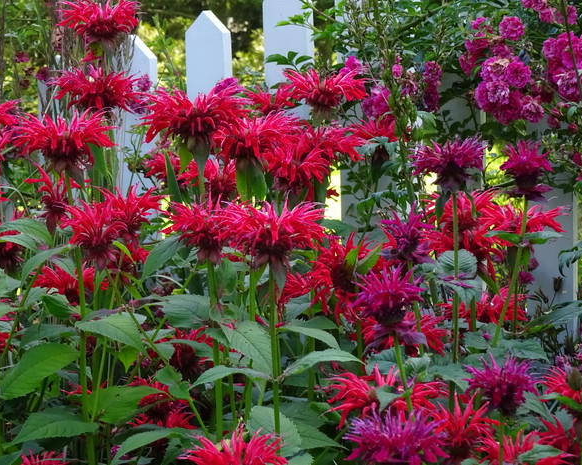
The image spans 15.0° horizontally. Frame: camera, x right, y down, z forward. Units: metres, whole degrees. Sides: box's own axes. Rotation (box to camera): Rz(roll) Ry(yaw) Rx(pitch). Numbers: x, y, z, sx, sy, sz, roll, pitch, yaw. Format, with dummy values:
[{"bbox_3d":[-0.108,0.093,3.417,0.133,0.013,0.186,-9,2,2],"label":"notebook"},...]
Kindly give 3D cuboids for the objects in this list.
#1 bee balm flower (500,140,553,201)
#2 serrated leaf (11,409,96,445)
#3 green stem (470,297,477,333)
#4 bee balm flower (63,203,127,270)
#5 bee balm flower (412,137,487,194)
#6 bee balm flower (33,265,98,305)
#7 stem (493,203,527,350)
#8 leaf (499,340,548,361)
[{"bbox_3d":[0.246,-0.065,2.300,0.056,0.062,0.056,0,3,0],"label":"bee balm flower"},{"bbox_3d":[-0.212,0.173,1.970,0.081,0.016,0.036,-20,28,-12],"label":"serrated leaf"},{"bbox_3d":[0.199,0.091,2.400,0.005,0.039,0.005,0,3,0],"label":"green stem"},{"bbox_3d":[-0.186,0.003,2.100,0.061,0.067,0.061,-7,6,0],"label":"bee balm flower"},{"bbox_3d":[0.157,-0.068,2.200,0.073,0.055,0.072,0,3,0],"label":"bee balm flower"},{"bbox_3d":[-0.236,0.056,2.350,0.077,0.046,0.077,-1,3,0],"label":"bee balm flower"},{"bbox_3d":[0.229,0.042,2.300,0.009,0.158,0.008,11,0,0],"label":"stem"},{"bbox_3d":[0.231,0.117,2.200,0.053,0.014,0.035,23,29,17],"label":"leaf"}]

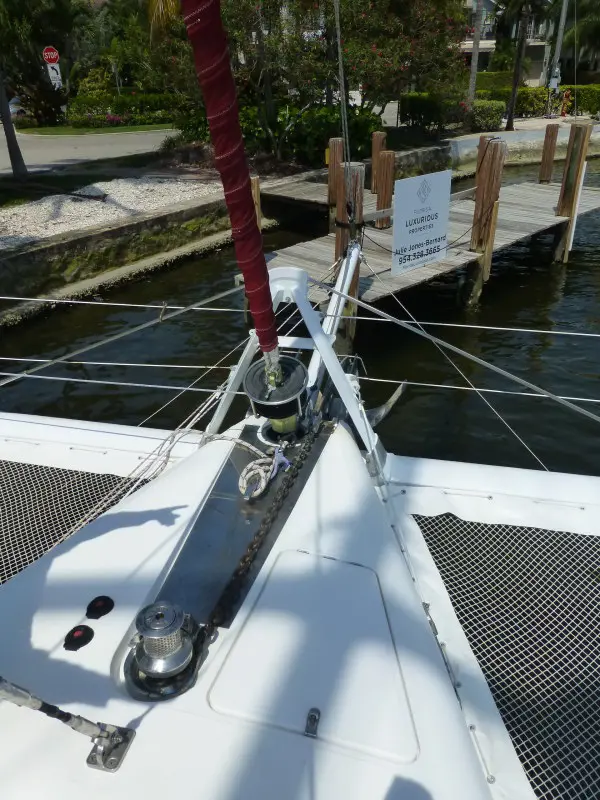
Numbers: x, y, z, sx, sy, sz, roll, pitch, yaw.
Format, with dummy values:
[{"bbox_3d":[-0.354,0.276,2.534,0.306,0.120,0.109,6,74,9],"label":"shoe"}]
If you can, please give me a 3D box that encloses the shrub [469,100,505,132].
[{"bbox_3d":[6.459,-9.778,19.127,1.060,0.890,1.000,7,32,15],"label":"shrub"}]

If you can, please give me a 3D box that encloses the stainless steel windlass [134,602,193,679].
[{"bbox_3d":[-0.376,0.652,1.520,0.156,0.130,0.156,1,30,-1],"label":"stainless steel windlass"}]

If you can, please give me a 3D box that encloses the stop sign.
[{"bbox_3d":[-12.520,-17.357,27.947,0.760,0.760,0.030,-6,31,-6],"label":"stop sign"}]

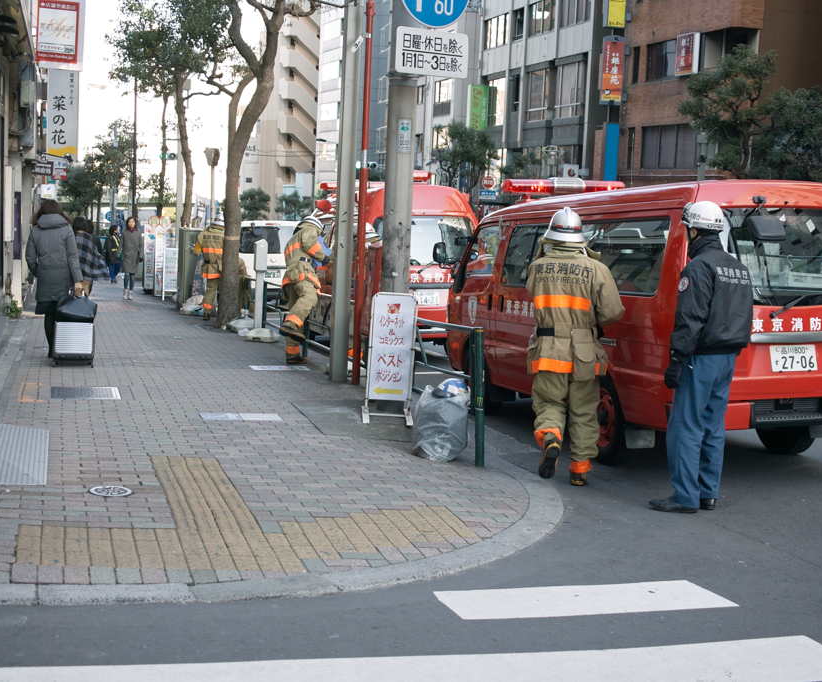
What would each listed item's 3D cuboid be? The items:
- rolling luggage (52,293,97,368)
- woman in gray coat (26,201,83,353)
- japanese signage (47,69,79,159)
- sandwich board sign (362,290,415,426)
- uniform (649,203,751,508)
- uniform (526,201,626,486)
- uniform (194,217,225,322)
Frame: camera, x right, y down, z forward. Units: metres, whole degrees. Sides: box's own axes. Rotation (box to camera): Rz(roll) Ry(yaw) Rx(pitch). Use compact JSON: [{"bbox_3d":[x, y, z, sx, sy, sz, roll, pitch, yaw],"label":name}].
[{"bbox_3d":[-3.233,-0.111,11.200,0.400,0.700,0.290,1,7,-16],"label":"rolling luggage"},{"bbox_3d":[-3.696,-0.649,12.015,0.570,1.610,0.450,1,6,-16],"label":"woman in gray coat"},{"bbox_3d":[-7.159,-4.673,24.000,0.660,1.940,0.200,1,6,-14],"label":"japanese signage"},{"bbox_3d":[-0.163,0.139,9.280,0.385,1.000,0.420,3,7,3],"label":"sandwich board sign"},{"bbox_3d":[1.665,0.083,6.680,0.400,1.740,0.520,9,9,41],"label":"uniform"},{"bbox_3d":[1.044,0.051,7.309,0.600,1.730,0.520,2,6,-8],"label":"uniform"},{"bbox_3d":[-3.231,-1.218,19.109,0.630,1.740,0.550,1,6,-14],"label":"uniform"}]

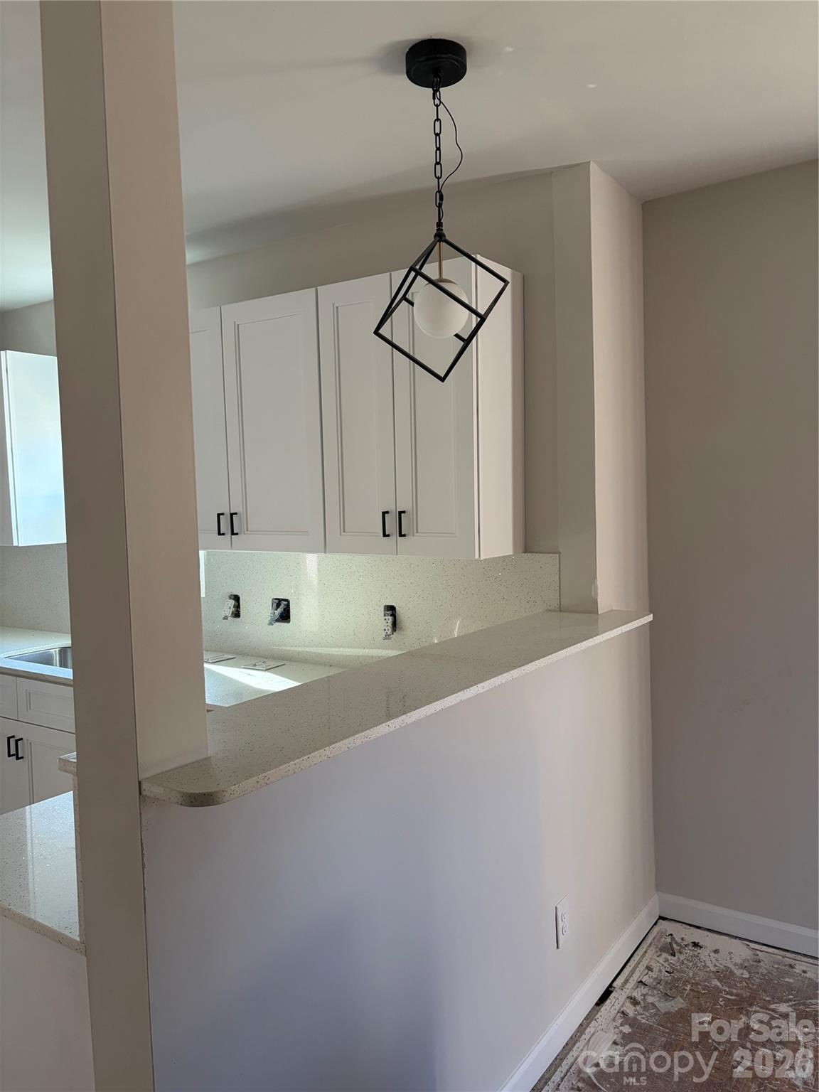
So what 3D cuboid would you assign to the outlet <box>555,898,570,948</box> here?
[{"bbox_3d":[0.414,1.018,2.225,0.009,0.118,0.074,0,4,34],"label":"outlet"}]

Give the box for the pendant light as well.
[{"bbox_3d":[0.071,-0.719,1.817,0.283,0.710,0.298,0,4,34],"label":"pendant light"}]

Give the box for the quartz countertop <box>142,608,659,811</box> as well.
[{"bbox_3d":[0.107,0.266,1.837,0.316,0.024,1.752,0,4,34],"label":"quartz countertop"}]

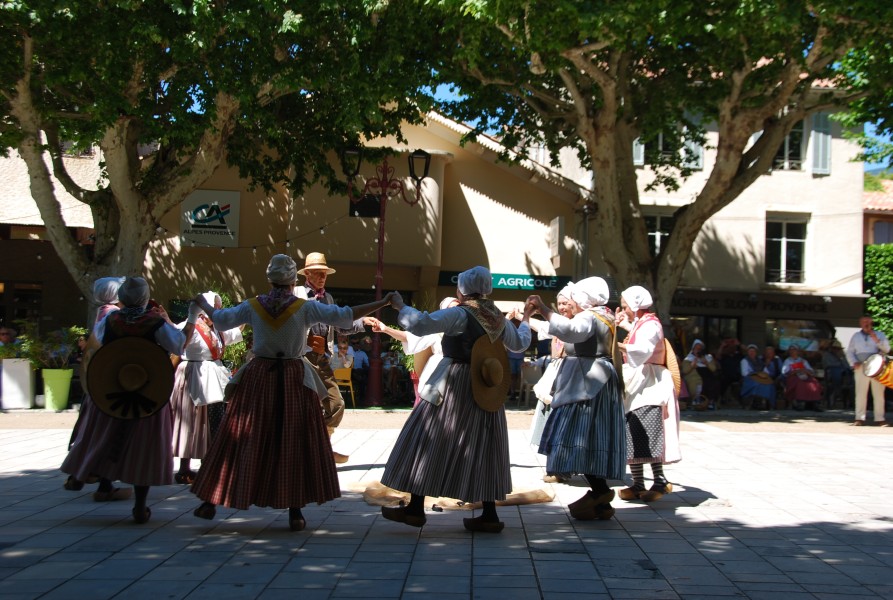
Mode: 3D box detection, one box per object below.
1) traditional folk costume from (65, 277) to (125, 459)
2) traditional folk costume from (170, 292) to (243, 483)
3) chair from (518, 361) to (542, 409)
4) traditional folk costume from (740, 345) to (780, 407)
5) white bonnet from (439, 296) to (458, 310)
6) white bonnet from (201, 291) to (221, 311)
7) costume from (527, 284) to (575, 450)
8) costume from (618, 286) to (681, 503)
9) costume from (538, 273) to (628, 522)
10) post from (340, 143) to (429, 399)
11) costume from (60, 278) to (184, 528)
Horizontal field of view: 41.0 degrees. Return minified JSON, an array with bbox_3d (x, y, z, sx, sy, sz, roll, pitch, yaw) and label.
[{"bbox_3d":[-2.407,0.574,8.400,0.620,1.500,0.600,2,-3,-9],"label":"traditional folk costume"},{"bbox_3d":[-1.941,0.667,9.650,0.550,1.420,0.620,-1,-3,44],"label":"traditional folk costume"},{"bbox_3d":[1.510,1.501,21.200,0.490,0.840,0.530,1,-3,12],"label":"chair"},{"bbox_3d":[5.893,1.436,22.400,0.720,1.220,0.780,2,-3,0],"label":"traditional folk costume"},{"bbox_3d":[0.036,0.054,10.700,0.230,0.190,0.200,0,-3,41],"label":"white bonnet"},{"bbox_3d":[-1.942,0.004,9.800,0.200,0.180,0.170,0,-3,28],"label":"white bonnet"},{"bbox_3d":[0.954,0.618,9.900,0.580,1.500,0.600,4,-3,-41],"label":"costume"},{"bbox_3d":[1.548,0.721,9.100,0.520,1.620,0.580,2,-2,-9],"label":"costume"},{"bbox_3d":[0.916,0.668,8.100,0.640,1.650,0.680,2,-3,6],"label":"costume"},{"bbox_3d":[-1.081,-0.423,21.500,1.570,4.600,0.420,2,-3,0],"label":"post"},{"bbox_3d":[-2.077,0.631,7.650,0.750,1.550,0.680,2,-2,-14],"label":"costume"}]

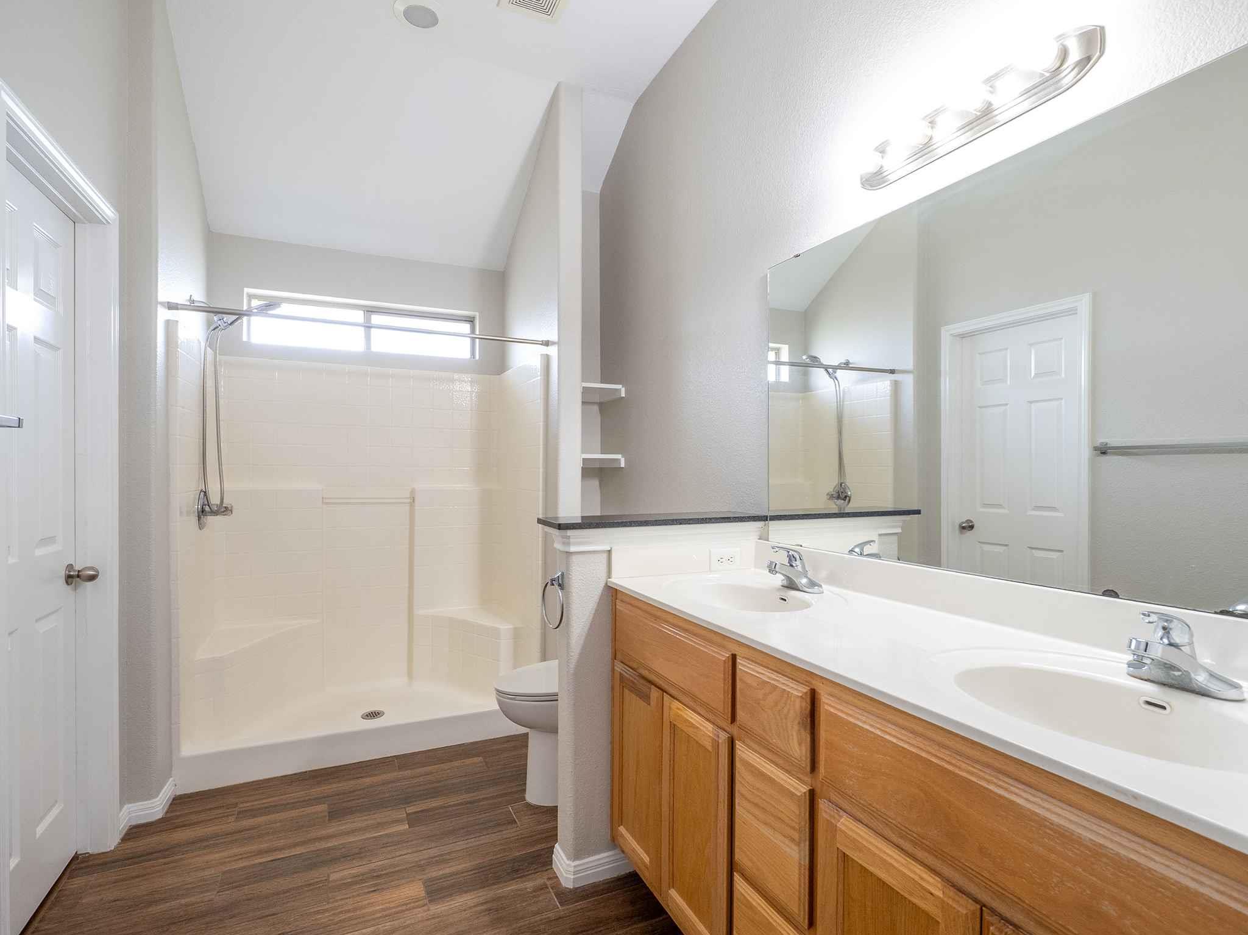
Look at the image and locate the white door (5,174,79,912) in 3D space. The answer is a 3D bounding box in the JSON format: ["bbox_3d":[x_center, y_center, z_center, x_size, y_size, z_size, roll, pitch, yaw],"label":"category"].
[{"bbox_3d":[-1.657,0.226,1.784,0.042,2.032,0.711,0,0,-24],"label":"white door"}]

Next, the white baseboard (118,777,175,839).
[{"bbox_3d":[-1.722,1.219,2.332,0.110,0.078,0.330,0,0,-24],"label":"white baseboard"}]

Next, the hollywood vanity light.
[{"bbox_3d":[0.713,-0.789,1.455,0.120,0.120,0.608,0,0,-24],"label":"hollywood vanity light"}]

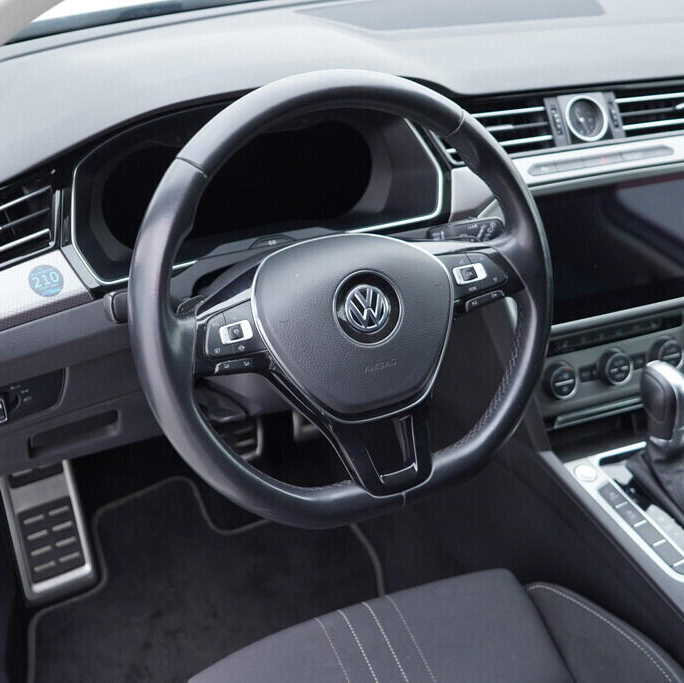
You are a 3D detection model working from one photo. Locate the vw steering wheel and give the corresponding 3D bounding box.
[{"bbox_3d":[0.008,-0.031,0.834,0.370,0.360,0.080,-14,7,-23],"label":"vw steering wheel"}]

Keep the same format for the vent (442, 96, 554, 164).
[{"bbox_3d":[0.163,-0.216,1.045,0.138,0.058,0.040,-12,-2,-26],"label":"vent"}]

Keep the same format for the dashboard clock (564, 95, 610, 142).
[{"bbox_3d":[0.260,-0.236,1.085,0.050,0.050,0.025,-10,-2,-22],"label":"dashboard clock"}]

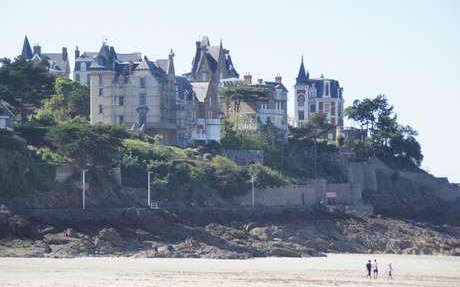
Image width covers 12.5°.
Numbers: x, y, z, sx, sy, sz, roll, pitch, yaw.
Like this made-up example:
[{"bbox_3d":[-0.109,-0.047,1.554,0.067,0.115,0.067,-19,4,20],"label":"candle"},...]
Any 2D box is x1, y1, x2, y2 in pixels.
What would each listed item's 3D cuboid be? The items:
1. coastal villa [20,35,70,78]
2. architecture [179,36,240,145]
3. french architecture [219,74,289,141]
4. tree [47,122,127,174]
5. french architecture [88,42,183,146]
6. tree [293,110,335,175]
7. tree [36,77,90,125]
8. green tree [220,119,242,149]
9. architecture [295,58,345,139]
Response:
[{"bbox_3d":[-40.760,-16.570,465.000,10.500,14.300,9.500,0,-2,5],"label":"coastal villa"},{"bbox_3d":[-4.240,-10.950,435.000,11.000,22.740,11.500,0,-2,-10],"label":"architecture"},{"bbox_3d":[4.970,-7.510,445.000,13.000,14.590,11.500,0,-2,-15],"label":"french architecture"},{"bbox_3d":[-25.050,0.880,370.000,14.300,9.490,12.000,0,-2,0],"label":"tree"},{"bbox_3d":[-17.870,-9.460,398.000,15.300,19.670,13.000,0,-2,10],"label":"french architecture"},{"bbox_3d":[17.850,0.110,450.000,9.000,13.900,8.500,0,-2,0],"label":"tree"},{"bbox_3d":[-32.470,-8.140,408.000,10.800,9.310,9.500,0,-2,0],"label":"tree"},{"bbox_3d":[0.310,-1.830,428.000,4.500,6.100,4.300,0,-2,0],"label":"green tree"},{"bbox_3d":[20.070,-9.870,472.000,9.600,18.840,9.300,0,-2,12],"label":"architecture"}]

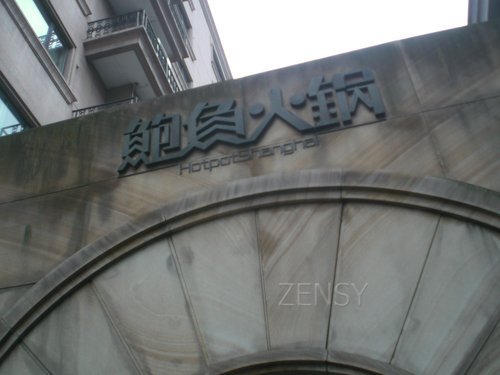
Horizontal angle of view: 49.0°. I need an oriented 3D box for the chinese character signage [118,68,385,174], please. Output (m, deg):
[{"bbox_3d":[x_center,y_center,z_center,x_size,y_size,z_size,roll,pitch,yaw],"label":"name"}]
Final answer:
[{"bbox_3d":[-0.032,-0.437,3.718,1.804,0.554,0.055,-11,-39,9],"label":"chinese character signage"}]

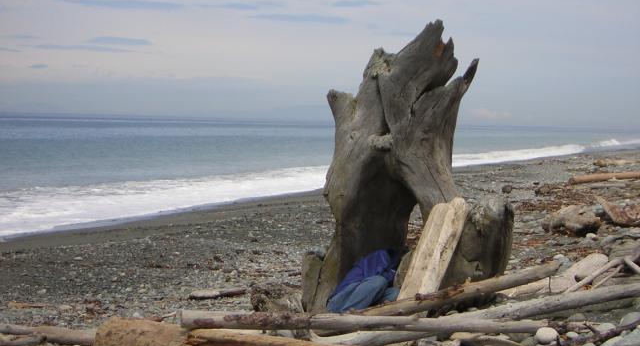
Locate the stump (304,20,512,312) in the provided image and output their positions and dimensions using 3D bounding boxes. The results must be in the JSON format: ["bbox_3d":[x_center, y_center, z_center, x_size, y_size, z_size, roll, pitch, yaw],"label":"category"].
[{"bbox_3d":[0.727,-0.053,16.400,1.620,2.280,1.350,2,1,6],"label":"stump"}]

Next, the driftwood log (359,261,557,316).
[{"bbox_3d":[1.159,0.934,16.200,0.170,0.170,2.718,3,7,42],"label":"driftwood log"}]

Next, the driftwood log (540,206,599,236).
[{"bbox_3d":[3.174,0.602,25.300,0.720,0.340,0.420,2,1,9],"label":"driftwood log"}]

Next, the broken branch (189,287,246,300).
[{"bbox_3d":[-0.893,1.053,17.400,0.570,0.060,0.080,1,2,-22],"label":"broken branch"}]

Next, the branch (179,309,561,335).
[{"bbox_3d":[0.347,1.071,14.300,2.700,0.160,0.150,1,1,-2],"label":"branch"}]

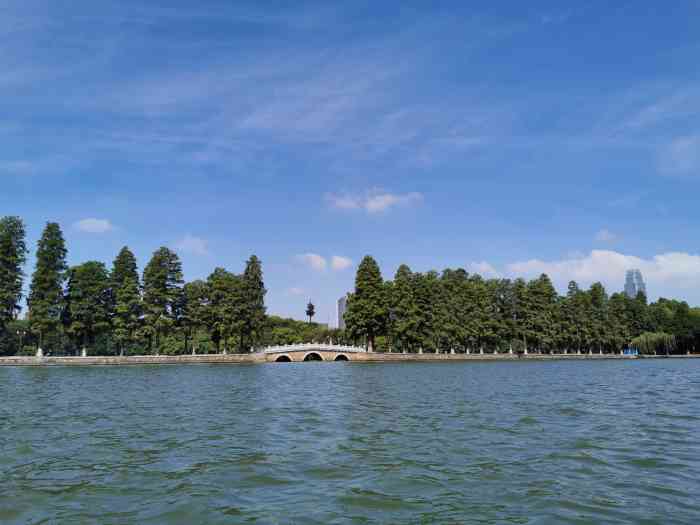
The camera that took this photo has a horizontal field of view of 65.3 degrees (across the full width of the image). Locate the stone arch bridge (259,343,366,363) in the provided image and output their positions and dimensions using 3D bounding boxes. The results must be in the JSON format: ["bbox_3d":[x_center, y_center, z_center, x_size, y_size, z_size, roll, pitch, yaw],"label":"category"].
[{"bbox_3d":[-7.597,16.174,97.969,20.500,3.240,5.000,6,-11,-32],"label":"stone arch bridge"}]

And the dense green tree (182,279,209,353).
[{"bbox_3d":[-24.173,8.316,85.153,5.000,11.740,5.000,6,-11,-32],"label":"dense green tree"}]

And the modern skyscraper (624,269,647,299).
[{"bbox_3d":[679.127,114.658,1298.786,52.000,203.160,42.000,-5,-11,27],"label":"modern skyscraper"}]

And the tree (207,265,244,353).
[{"bbox_3d":[-20.076,7.607,88.046,5.800,14.100,5.800,6,-11,-32],"label":"tree"}]

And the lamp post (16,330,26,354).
[{"bbox_3d":[-44.964,11.080,74.735,1.300,3.660,0.450,6,-11,-32],"label":"lamp post"}]

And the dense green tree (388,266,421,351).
[{"bbox_3d":[10.617,9.158,108.356,5.800,17.750,5.800,0,-9,0],"label":"dense green tree"}]

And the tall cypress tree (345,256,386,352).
[{"bbox_3d":[3.322,7.981,103.662,7.600,18.520,7.600,0,-9,0],"label":"tall cypress tree"}]

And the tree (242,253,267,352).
[{"bbox_3d":[-16.063,6.826,90.886,4.400,16.580,4.400,6,-11,-32],"label":"tree"}]

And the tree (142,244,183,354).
[{"bbox_3d":[-28.445,5.595,82.832,5.900,16.340,5.900,6,-11,-32],"label":"tree"}]

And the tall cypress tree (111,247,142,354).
[{"bbox_3d":[-33.562,5.574,81.991,4.900,16.250,4.900,6,-11,-32],"label":"tall cypress tree"}]

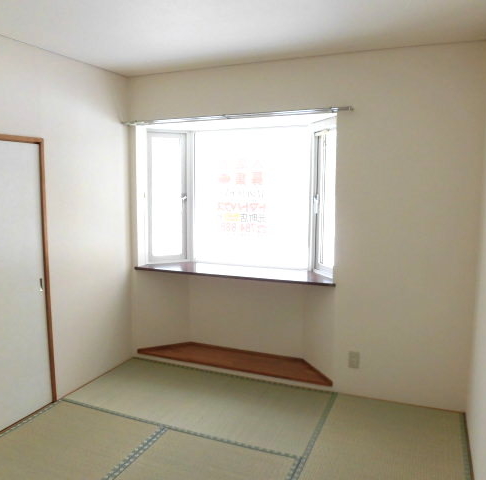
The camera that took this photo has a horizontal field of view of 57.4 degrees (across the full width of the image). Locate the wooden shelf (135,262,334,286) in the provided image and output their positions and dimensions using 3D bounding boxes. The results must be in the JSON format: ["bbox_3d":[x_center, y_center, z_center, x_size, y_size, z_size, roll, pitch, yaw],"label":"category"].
[{"bbox_3d":[-0.060,0.265,3.705,1.735,0.029,0.412,3,8,22],"label":"wooden shelf"}]

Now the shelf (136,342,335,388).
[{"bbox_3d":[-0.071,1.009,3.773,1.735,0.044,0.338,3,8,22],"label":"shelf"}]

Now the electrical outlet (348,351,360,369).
[{"bbox_3d":[0.804,0.872,3.205,0.077,0.122,0.010,3,8,22],"label":"electrical outlet"}]

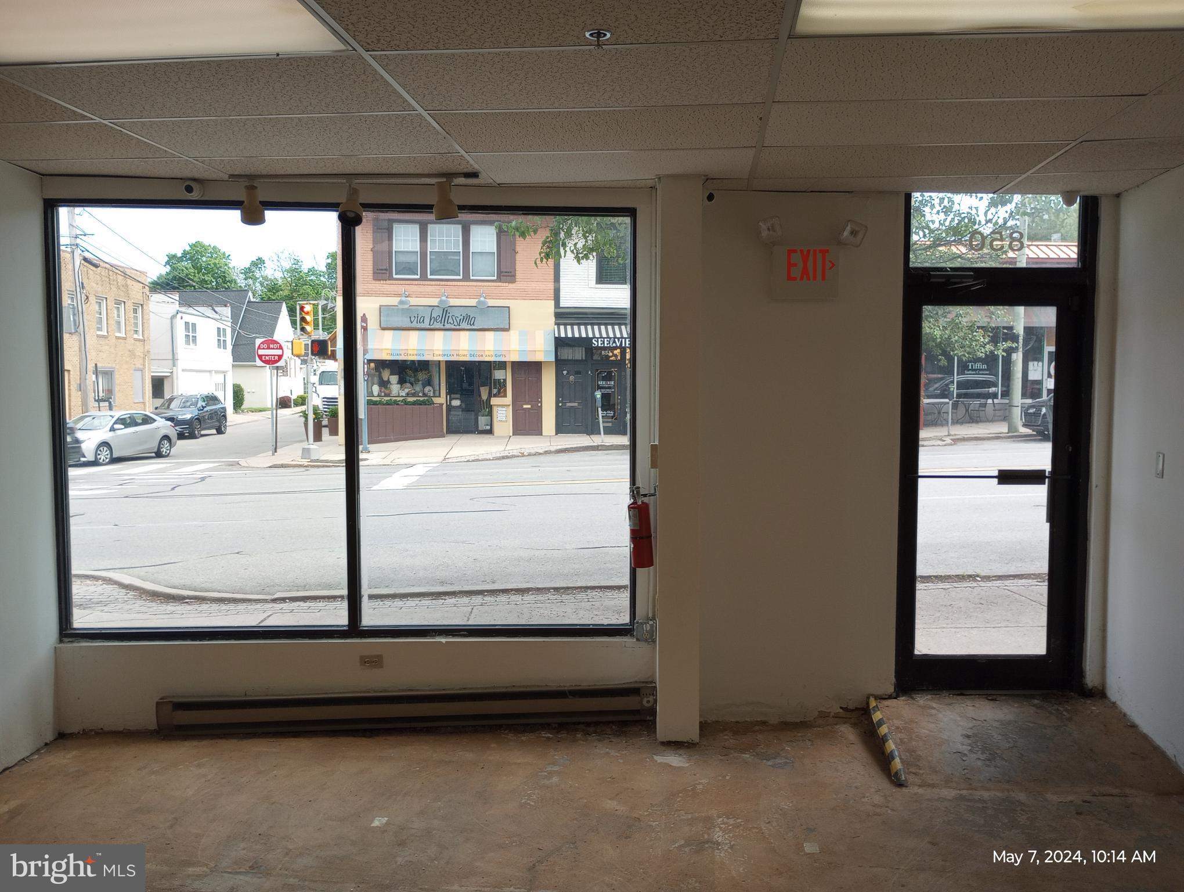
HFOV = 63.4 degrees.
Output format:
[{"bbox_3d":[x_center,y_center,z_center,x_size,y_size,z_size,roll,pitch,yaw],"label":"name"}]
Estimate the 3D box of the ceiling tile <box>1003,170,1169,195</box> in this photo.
[{"bbox_3d":[2.282,-1.246,4.540,0.569,0.020,0.544,1,3,7],"label":"ceiling tile"}]

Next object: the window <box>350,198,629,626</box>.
[{"bbox_3d":[-0.477,-0.120,4.760,1.384,2.090,0.070,0,3,-3],"label":"window"}]

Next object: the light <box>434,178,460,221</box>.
[{"bbox_3d":[-0.668,-1.131,4.400,0.118,0.190,0.125,0,3,0],"label":"light"}]

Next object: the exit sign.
[{"bbox_3d":[1.054,-0.855,4.740,0.330,0.258,0.070,0,3,-2],"label":"exit sign"}]

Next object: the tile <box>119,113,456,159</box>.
[{"bbox_3d":[-1.173,-1.217,3.782,1.200,0.020,0.595,1,4,7],"label":"tile"}]

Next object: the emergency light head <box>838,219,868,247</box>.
[{"bbox_3d":[1.248,-1.016,4.580,0.095,0.100,0.080,25,12,2],"label":"emergency light head"}]

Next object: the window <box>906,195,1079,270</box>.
[{"bbox_3d":[2.046,-1.098,4.888,0.900,0.400,0.050,0,4,-3],"label":"window"}]

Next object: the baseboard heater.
[{"bbox_3d":[-0.888,1.291,4.745,2.425,0.176,0.072,0,4,-5],"label":"baseboard heater"}]

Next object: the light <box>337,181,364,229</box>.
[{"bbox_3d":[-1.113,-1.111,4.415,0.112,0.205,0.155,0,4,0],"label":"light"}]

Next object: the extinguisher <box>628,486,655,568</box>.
[{"bbox_3d":[0.241,0.396,4.666,0.118,0.400,0.108,0,4,0],"label":"extinguisher"}]

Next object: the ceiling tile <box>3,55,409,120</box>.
[{"bbox_3d":[-1.243,-1.180,3.181,1.200,0.020,0.595,1,4,7],"label":"ceiling tile"}]

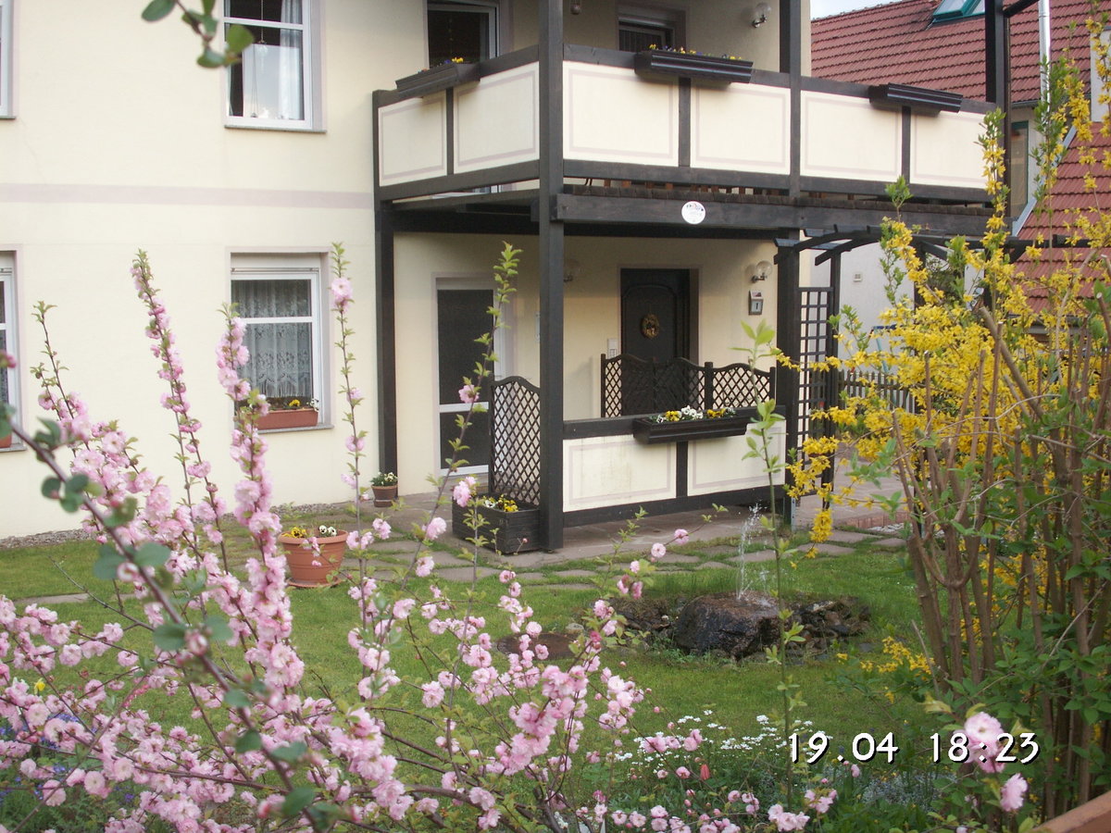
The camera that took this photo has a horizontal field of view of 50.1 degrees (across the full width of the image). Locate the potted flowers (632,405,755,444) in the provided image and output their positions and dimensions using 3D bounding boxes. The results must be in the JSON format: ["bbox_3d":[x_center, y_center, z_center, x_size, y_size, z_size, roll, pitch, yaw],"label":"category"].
[{"bbox_3d":[1.117,0.057,9.650,1.025,0.256,0.223,-4,8,-32],"label":"potted flowers"}]

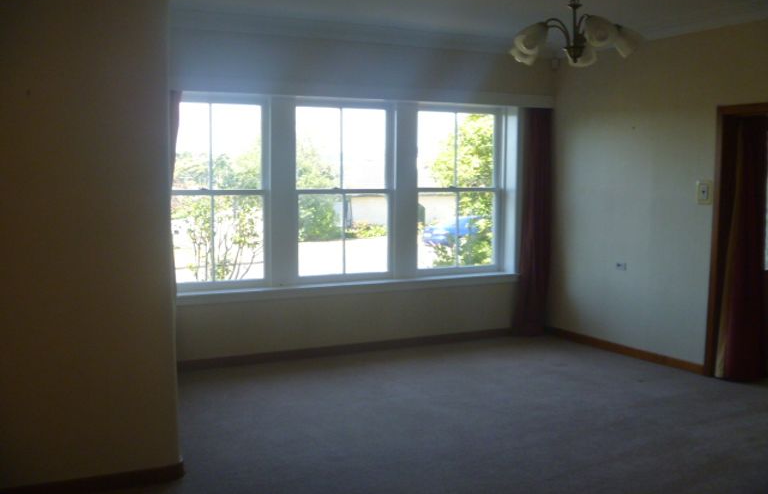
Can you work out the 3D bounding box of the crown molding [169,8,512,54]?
[{"bbox_3d":[-0.165,-1.768,6.223,3.359,0.114,0.114,-3,6,-26],"label":"crown molding"}]

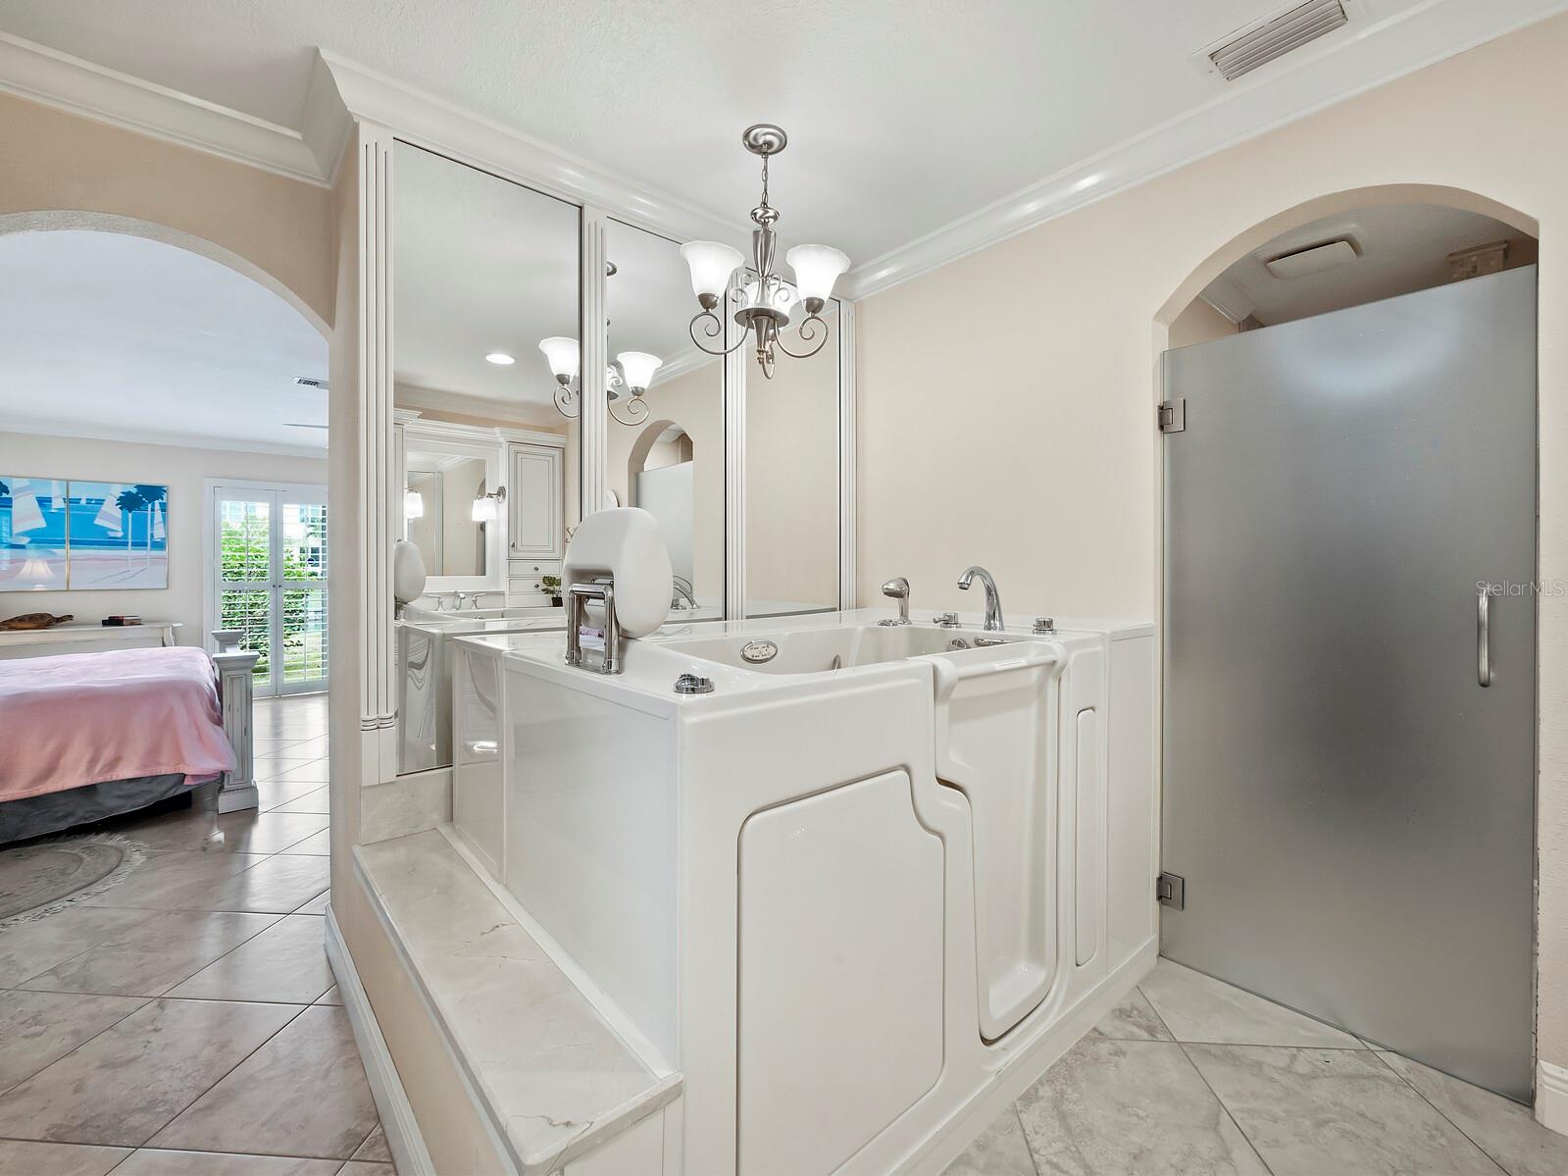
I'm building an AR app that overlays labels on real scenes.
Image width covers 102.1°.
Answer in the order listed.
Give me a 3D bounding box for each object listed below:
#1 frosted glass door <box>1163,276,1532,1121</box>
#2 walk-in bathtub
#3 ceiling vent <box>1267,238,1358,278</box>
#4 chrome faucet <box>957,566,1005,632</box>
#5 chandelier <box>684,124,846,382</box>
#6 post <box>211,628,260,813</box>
[{"bbox_3d":[1.412,0.107,1.695,0.127,2.135,0.748,-1,2,-42],"label":"frosted glass door"},{"bbox_3d":[0.121,0.645,1.781,1.691,1.056,1.125,-1,2,-42],"label":"walk-in bathtub"},{"bbox_3d":[2.146,-1.315,2.574,0.255,0.041,0.244,-1,2,-42],"label":"ceiling vent"},{"bbox_3d":[0.549,0.033,1.767,0.214,0.188,0.059,-1,2,-42],"label":"chrome faucet"},{"bbox_3d":[-0.056,-0.981,1.878,0.478,0.667,0.458,0,1,-2],"label":"chandelier"},{"bbox_3d":[-2.849,0.734,3.308,0.178,0.814,0.178,-1,2,-42],"label":"post"}]

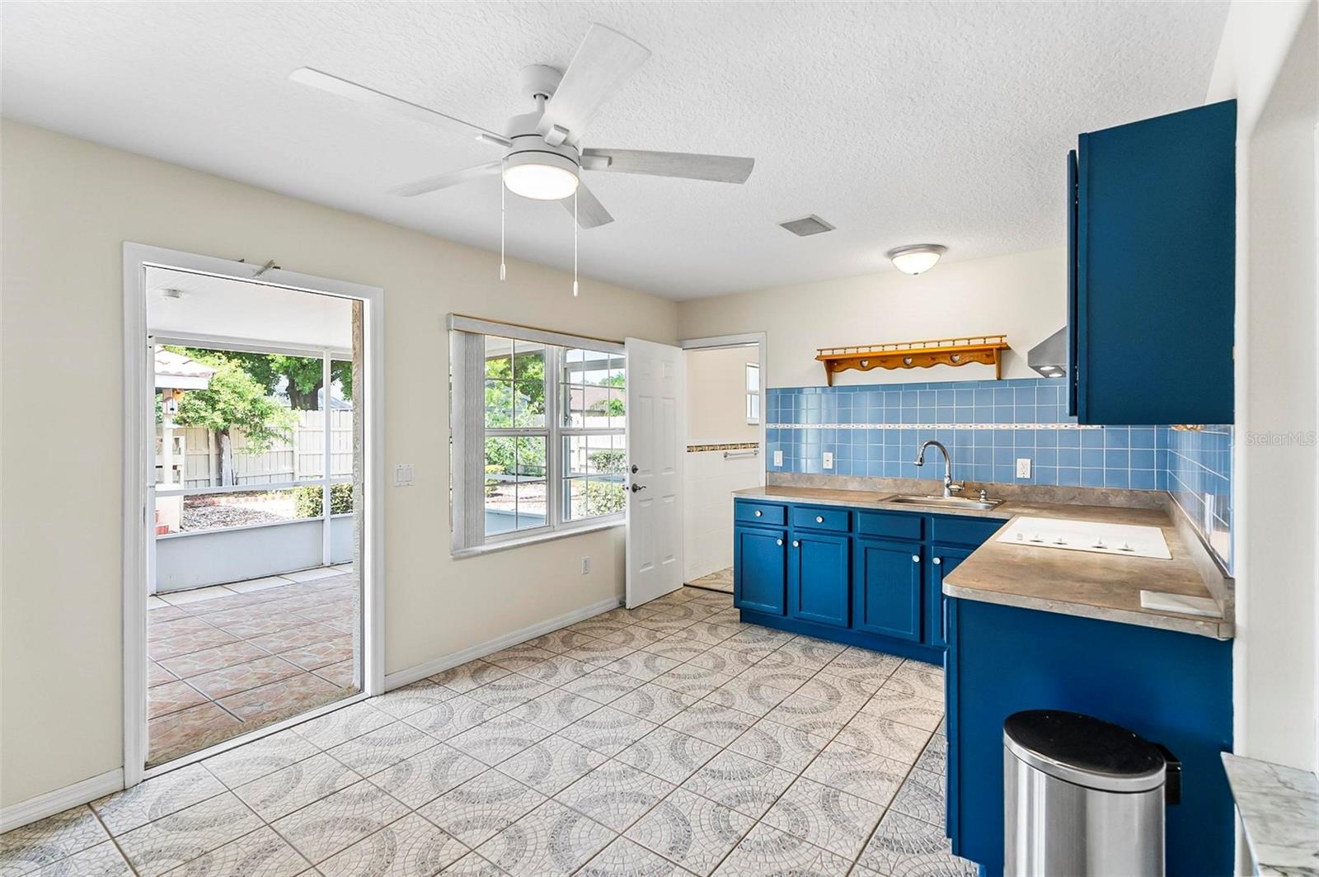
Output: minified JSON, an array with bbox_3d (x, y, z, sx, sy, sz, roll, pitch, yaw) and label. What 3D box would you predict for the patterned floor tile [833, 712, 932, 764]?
[{"bbox_3d":[0.993,1.323,2.600,0.333,0.010,0.333,0,0,37],"label":"patterned floor tile"}]

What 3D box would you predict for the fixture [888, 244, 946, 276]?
[{"bbox_3d":[1.570,-1.060,3.570,0.370,0.135,0.370,1,1,37],"label":"fixture"}]

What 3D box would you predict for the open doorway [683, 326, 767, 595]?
[{"bbox_3d":[0.529,0.236,4.891,0.800,2.100,0.130,0,1,37],"label":"open doorway"}]

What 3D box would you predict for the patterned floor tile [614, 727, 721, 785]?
[{"bbox_3d":[0.040,1.323,2.456,0.333,0.010,0.333,0,0,37],"label":"patterned floor tile"}]

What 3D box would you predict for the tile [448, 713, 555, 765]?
[{"bbox_3d":[-0.707,1.326,2.591,0.335,0.010,0.335,0,1,37],"label":"tile"}]

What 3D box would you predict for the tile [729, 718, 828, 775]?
[{"bbox_3d":[0.521,1.325,2.526,0.333,0.010,0.333,1,1,37],"label":"tile"}]

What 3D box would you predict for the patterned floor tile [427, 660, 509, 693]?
[{"bbox_3d":[-1.045,1.322,3.267,0.328,0.010,0.335,0,1,37],"label":"patterned floor tile"}]

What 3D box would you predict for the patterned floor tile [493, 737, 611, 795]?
[{"bbox_3d":[-0.435,1.323,2.386,0.333,0.010,0.333,0,0,37],"label":"patterned floor tile"}]

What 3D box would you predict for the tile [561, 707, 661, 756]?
[{"bbox_3d":[-0.230,1.324,2.659,0.335,0.010,0.335,0,1,37],"label":"tile"}]

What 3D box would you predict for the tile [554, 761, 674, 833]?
[{"bbox_3d":[-0.163,1.326,2.184,0.335,0.010,0.335,0,1,37],"label":"tile"}]

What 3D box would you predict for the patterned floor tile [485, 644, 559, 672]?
[{"bbox_3d":[-0.840,1.319,3.538,0.328,0.010,0.335,0,1,37],"label":"patterned floor tile"}]

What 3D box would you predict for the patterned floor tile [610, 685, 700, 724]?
[{"bbox_3d":[-0.021,1.319,2.914,0.333,0.010,0.333,1,1,37],"label":"patterned floor tile"}]

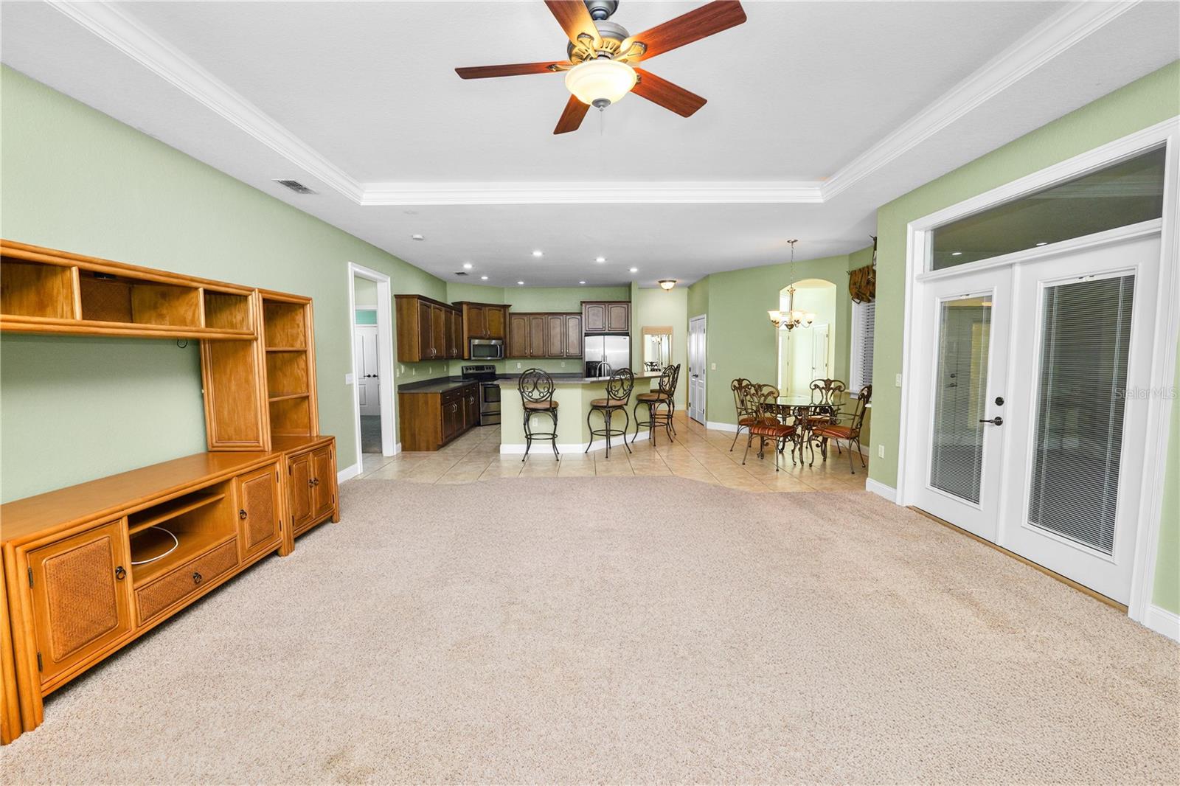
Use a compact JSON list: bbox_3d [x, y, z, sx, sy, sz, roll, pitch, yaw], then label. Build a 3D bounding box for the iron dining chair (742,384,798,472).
[{"bbox_3d":[2.281,0.415,5.865,0.570,1.020,0.520,-5,7,-40],"label":"iron dining chair"}]

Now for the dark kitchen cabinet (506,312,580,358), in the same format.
[{"bbox_3d":[-0.971,-1.254,10.005,1.601,0.975,0.330,-1,5,-1],"label":"dark kitchen cabinet"}]

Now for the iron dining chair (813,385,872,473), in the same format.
[{"bbox_3d":[3.152,0.416,5.736,0.520,1.020,0.570,-6,7,-44],"label":"iron dining chair"}]

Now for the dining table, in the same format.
[{"bbox_3d":[2.832,0.510,6.257,1.140,0.750,1.140,-1,5,-1],"label":"dining table"}]

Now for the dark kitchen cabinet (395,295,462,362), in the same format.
[{"bbox_3d":[-2.747,-1.066,8.006,0.340,0.995,2.250,-1,5,-1],"label":"dark kitchen cabinet"}]

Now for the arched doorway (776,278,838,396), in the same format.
[{"bbox_3d":[3.528,-0.522,7.468,0.875,2.575,0.150,4,7,44],"label":"arched doorway"}]

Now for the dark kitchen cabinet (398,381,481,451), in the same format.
[{"bbox_3d":[-2.584,0.349,8.126,0.620,0.880,2.320,-1,5,-1],"label":"dark kitchen cabinet"}]

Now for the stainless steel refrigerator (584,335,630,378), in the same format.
[{"bbox_3d":[0.357,-0.301,9.845,0.919,1.800,0.760,-1,5,-1],"label":"stainless steel refrigerator"}]

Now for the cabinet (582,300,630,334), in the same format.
[{"bbox_3d":[0.342,-1.600,9.842,1.016,0.650,0.620,-1,5,-1],"label":"cabinet"}]

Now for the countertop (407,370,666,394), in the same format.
[{"bbox_3d":[-0.789,-0.224,8.280,4.227,0.200,3.950,-1,5,-1],"label":"countertop"}]

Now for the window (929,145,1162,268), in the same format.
[{"bbox_3d":[3.034,-1.183,3.203,0.060,0.388,1.575,-1,5,-1],"label":"window"}]

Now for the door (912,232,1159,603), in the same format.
[{"bbox_3d":[3.040,0.099,3.333,0.080,2.053,1.699,-1,5,-1],"label":"door"}]

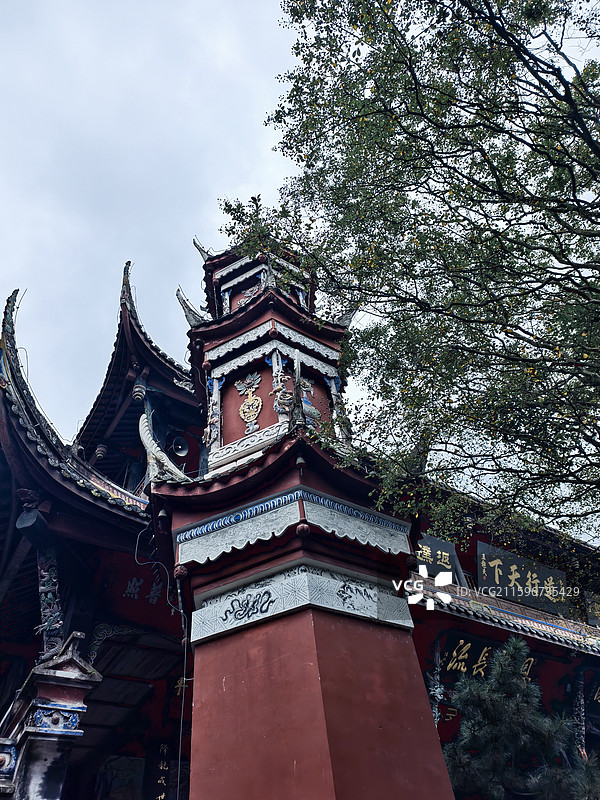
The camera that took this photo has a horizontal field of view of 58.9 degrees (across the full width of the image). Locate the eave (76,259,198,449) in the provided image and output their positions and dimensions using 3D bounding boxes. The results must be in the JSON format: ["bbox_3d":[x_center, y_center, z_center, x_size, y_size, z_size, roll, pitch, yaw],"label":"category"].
[{"bbox_3d":[-3.074,-0.461,10.173,2.100,2.050,3.000,25,-56,-27],"label":"eave"}]

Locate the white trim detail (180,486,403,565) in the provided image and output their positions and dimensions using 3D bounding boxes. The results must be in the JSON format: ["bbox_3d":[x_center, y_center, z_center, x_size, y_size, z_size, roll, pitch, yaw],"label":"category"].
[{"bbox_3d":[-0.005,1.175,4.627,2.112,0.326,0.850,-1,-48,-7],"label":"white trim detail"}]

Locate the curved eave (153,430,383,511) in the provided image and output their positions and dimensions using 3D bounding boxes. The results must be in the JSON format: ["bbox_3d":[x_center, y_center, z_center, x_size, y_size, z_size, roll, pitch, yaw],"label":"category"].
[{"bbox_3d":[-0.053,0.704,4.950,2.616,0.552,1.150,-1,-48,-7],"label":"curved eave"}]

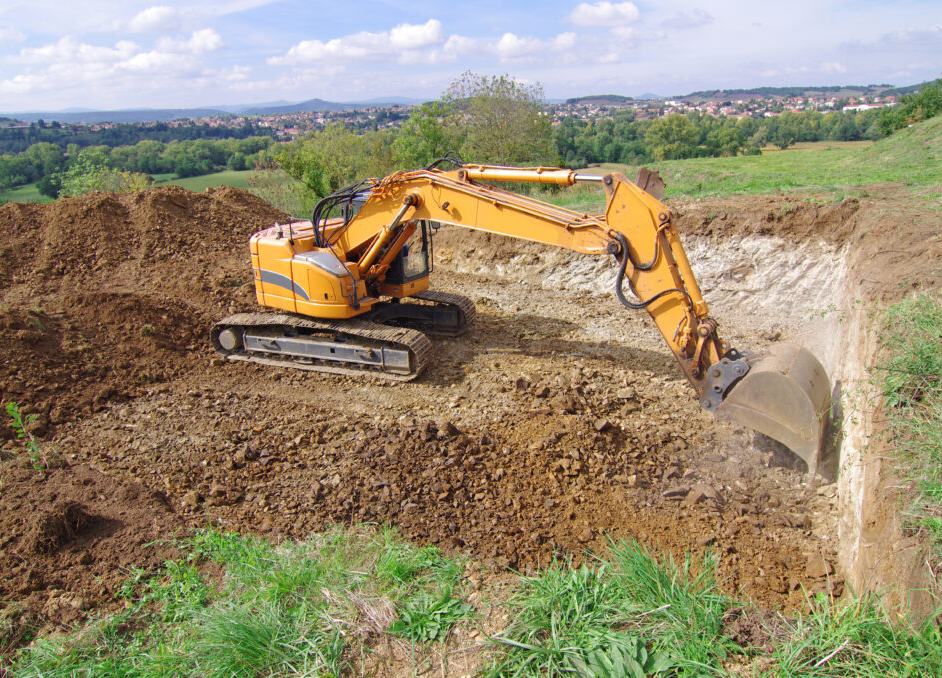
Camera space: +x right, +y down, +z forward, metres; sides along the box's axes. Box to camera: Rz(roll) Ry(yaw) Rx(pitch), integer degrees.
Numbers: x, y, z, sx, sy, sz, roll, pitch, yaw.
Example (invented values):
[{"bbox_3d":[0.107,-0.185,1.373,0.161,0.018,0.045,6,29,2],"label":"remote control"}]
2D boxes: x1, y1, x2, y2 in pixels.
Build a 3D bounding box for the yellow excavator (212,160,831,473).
[{"bbox_3d":[0.121,-1.157,10.370,11.100,3.750,3.450,11,24,29],"label":"yellow excavator"}]

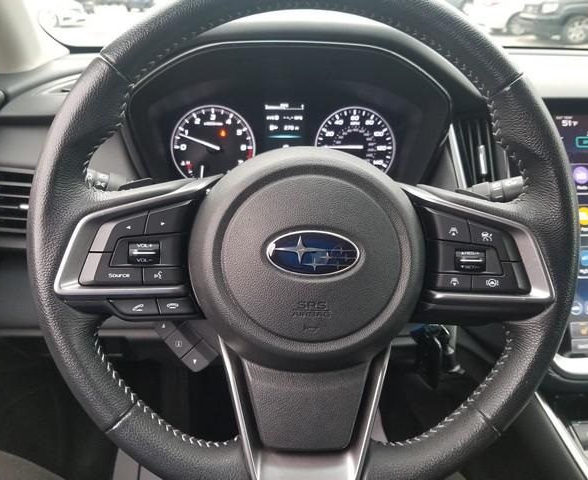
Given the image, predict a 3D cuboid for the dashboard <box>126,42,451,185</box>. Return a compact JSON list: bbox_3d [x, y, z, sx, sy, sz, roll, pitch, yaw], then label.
[{"bbox_3d":[-0.006,-0.146,0.570,0.377,0.172,0.100,0,11,0],"label":"dashboard"}]

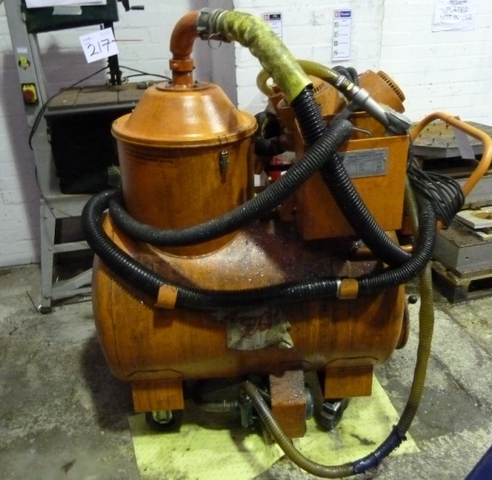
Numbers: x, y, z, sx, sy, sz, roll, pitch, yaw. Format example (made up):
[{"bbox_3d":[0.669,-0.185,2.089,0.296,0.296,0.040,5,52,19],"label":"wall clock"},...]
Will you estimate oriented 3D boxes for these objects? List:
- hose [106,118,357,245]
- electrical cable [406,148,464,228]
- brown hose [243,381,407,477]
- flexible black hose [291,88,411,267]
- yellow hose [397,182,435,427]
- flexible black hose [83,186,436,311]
[{"bbox_3d":[-0.082,-0.187,1.291,0.706,0.323,0.360,-3,22,-3],"label":"hose"},{"bbox_3d":[0.602,-0.164,1.467,0.190,0.250,0.180,-3,22,-3],"label":"electrical cable"},{"bbox_3d":[0.236,0.573,1.457,0.473,0.168,0.275,-3,22,-3],"label":"brown hose"},{"bbox_3d":[0.304,-0.151,1.257,0.401,0.554,0.142,-3,22,-3],"label":"flexible black hose"},{"bbox_3d":[0.480,0.197,1.398,0.122,0.683,0.356,-3,22,-3],"label":"yellow hose"},{"bbox_3d":[0.066,-0.008,1.433,1.118,0.284,0.409,-3,22,-3],"label":"flexible black hose"}]

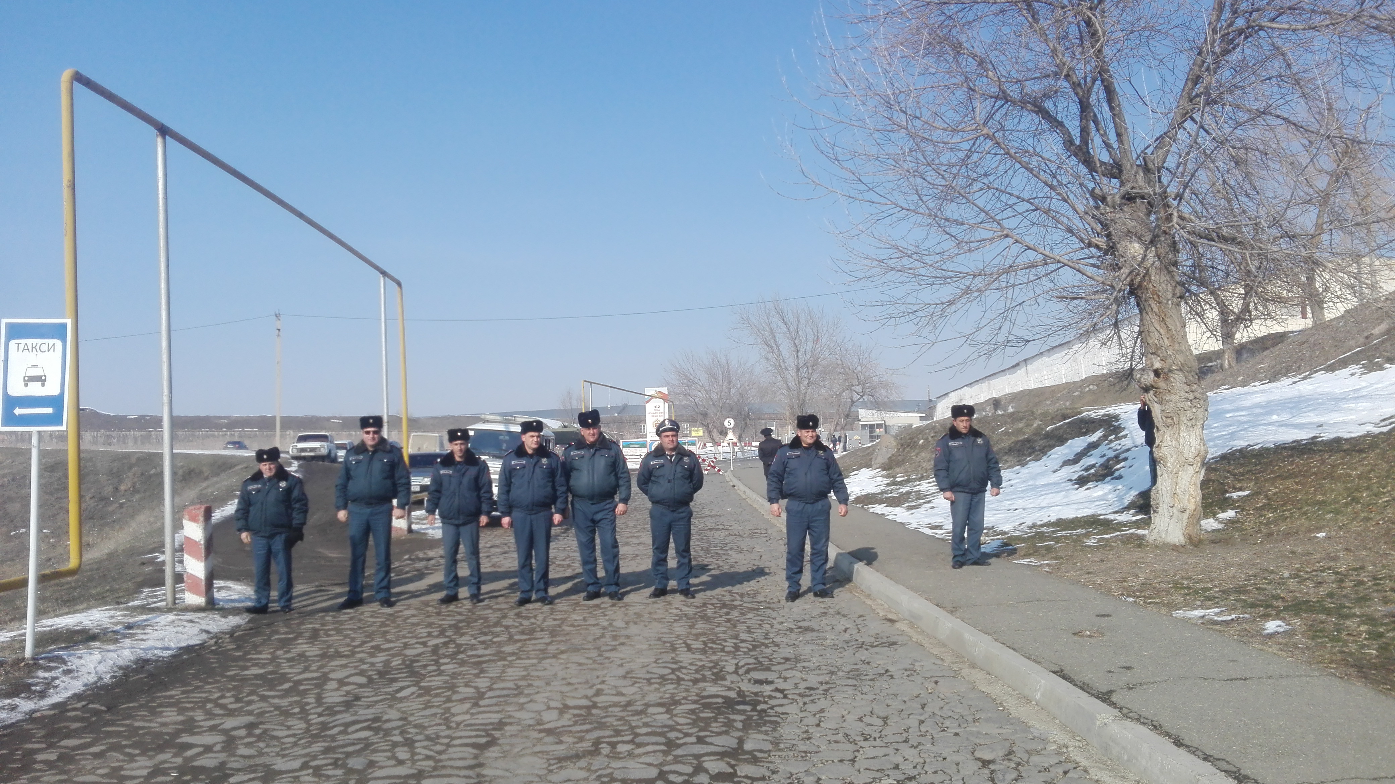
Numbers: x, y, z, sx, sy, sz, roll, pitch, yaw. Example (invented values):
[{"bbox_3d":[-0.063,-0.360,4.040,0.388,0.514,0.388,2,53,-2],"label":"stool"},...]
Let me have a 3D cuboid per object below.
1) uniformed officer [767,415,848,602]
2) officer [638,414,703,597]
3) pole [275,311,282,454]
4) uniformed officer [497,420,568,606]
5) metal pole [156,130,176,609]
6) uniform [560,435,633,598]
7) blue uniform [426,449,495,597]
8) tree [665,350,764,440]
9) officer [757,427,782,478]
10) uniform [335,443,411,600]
[{"bbox_3d":[1.080,1.139,9.750,0.770,1.810,0.400,-2,-3,0],"label":"uniformed officer"},{"bbox_3d":[-0.271,1.180,10.150,0.666,1.799,0.420,-2,-2,-3],"label":"officer"},{"bbox_3d":[-24.312,-0.602,58.000,0.240,8.100,0.240,-1,-3,-11],"label":"pole"},{"bbox_3d":[-1.668,1.212,10.050,0.692,1.846,0.420,-1,-2,-8],"label":"uniformed officer"},{"bbox_3d":[-5.376,-0.253,10.100,0.097,4.848,0.097,-1,-3,-28],"label":"metal pole"},{"bbox_3d":[-1.014,1.241,10.100,0.674,1.599,0.380,-1,-2,-6],"label":"uniform"},{"bbox_3d":[-2.427,1.336,10.200,0.680,1.515,0.380,-1,-2,-10],"label":"blue uniform"},{"bbox_3d":[1.310,0.830,80.000,7.947,8.473,7.600,-2,-2,0],"label":"tree"},{"bbox_3d":[1.778,1.688,23.600,0.570,1.690,0.360,-2,-3,6],"label":"officer"},{"bbox_3d":[-3.264,1.300,10.050,0.745,1.613,0.380,-1,-3,-13],"label":"uniform"}]

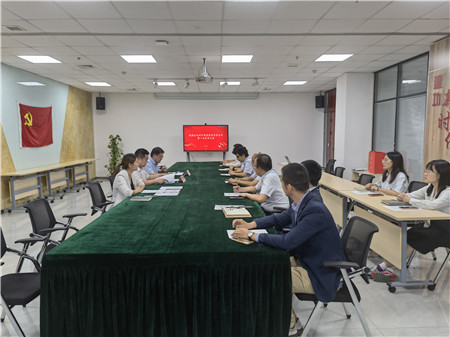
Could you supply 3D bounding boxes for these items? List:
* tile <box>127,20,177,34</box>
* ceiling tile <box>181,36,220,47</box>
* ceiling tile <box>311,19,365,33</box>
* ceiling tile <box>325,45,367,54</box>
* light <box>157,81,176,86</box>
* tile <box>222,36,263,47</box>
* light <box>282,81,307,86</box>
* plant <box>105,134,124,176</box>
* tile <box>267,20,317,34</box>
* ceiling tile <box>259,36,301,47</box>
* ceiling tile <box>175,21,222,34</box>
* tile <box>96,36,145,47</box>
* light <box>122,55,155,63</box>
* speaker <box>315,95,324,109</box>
[{"bbox_3d":[-0.926,-1.847,4.250,0.595,0.020,0.595,-1,6,-1],"label":"tile"},{"bbox_3d":[-0.338,-1.917,4.857,0.595,0.020,0.595,-1,6,-1],"label":"ceiling tile"},{"bbox_3d":[1.473,-1.875,4.293,0.595,0.020,0.595,-1,6,-1],"label":"ceiling tile"},{"bbox_3d":[2.043,-2.009,5.495,0.600,0.025,0.600,-1,6,-1],"label":"ceiling tile"},{"bbox_3d":[-1.617,-2.369,8.995,0.600,0.050,0.600,-1,6,-1],"label":"light"},{"bbox_3d":[0.262,-1.924,4.868,0.595,0.020,0.595,-1,6,-1],"label":"tile"},{"bbox_3d":[1.964,-2.402,9.072,0.600,0.050,0.600,-1,6,-1],"label":"light"},{"bbox_3d":[-3.260,-0.244,9.559,0.500,1.476,0.500,-1,6,-1],"label":"plant"},{"bbox_3d":[0.870,-1.868,4.277,0.600,0.025,0.600,-1,6,-1],"label":"tile"},{"bbox_3d":[0.858,-1.935,4.862,0.600,0.020,0.600,-1,6,-1],"label":"ceiling tile"},{"bbox_3d":[-0.326,-1.853,4.261,0.595,0.020,0.595,-1,6,-1],"label":"ceiling tile"},{"bbox_3d":[-1.537,-1.903,4.836,0.595,0.020,0.595,-1,6,-1],"label":"tile"},{"bbox_3d":[-1.563,-2.052,6.012,0.600,0.050,0.600,-1,6,-1],"label":"light"},{"bbox_3d":[3.172,-2.192,10.788,0.270,0.410,0.260,2,7,23],"label":"speaker"}]

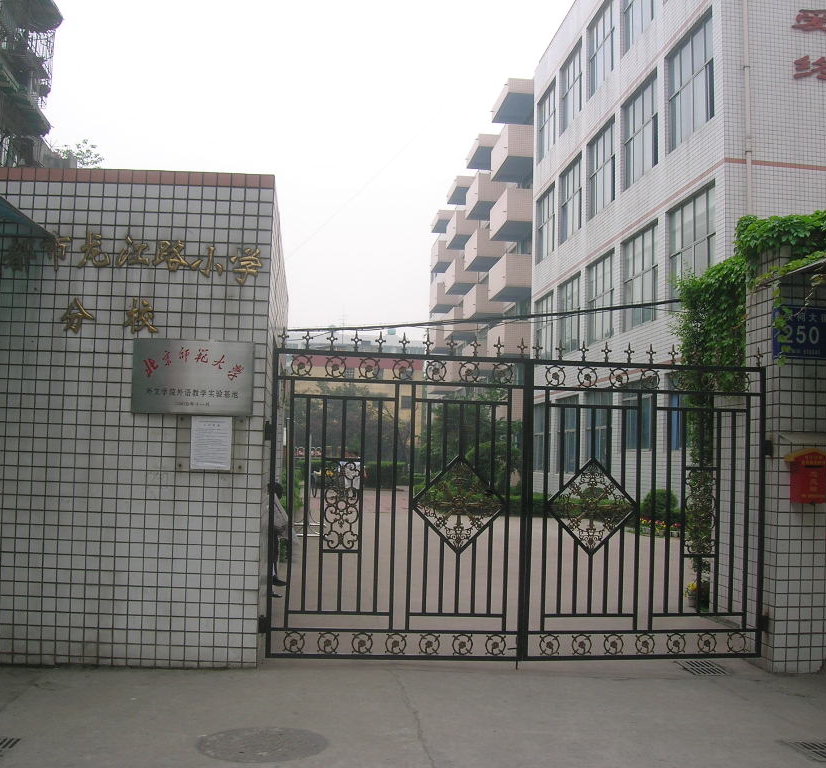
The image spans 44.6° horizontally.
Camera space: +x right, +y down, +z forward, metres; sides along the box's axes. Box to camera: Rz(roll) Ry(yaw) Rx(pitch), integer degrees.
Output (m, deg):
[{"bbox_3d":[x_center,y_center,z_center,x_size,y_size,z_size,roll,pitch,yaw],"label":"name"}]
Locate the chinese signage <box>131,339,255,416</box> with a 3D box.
[{"bbox_3d":[-1.518,-0.044,6.925,0.844,0.512,0.035,2,-3,-3],"label":"chinese signage"}]

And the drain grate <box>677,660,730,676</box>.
[{"bbox_3d":[2.110,2.079,7.322,0.251,0.030,0.442,2,-3,-4],"label":"drain grate"}]

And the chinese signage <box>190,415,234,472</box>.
[{"bbox_3d":[-1.387,0.411,6.915,0.281,0.370,0.015,2,-3,-3],"label":"chinese signage"}]

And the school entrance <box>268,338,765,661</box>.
[{"bbox_3d":[0.824,0.835,7.236,3.628,2.291,0.080,2,-3,-6],"label":"school entrance"}]

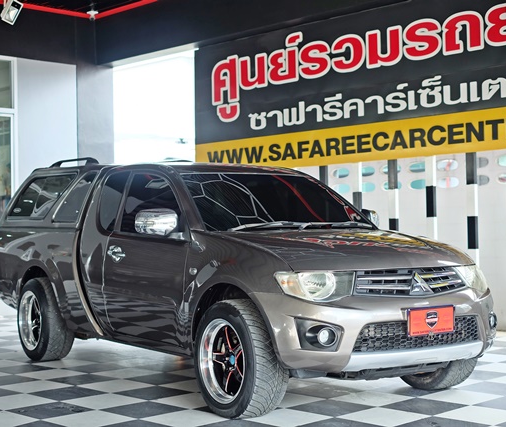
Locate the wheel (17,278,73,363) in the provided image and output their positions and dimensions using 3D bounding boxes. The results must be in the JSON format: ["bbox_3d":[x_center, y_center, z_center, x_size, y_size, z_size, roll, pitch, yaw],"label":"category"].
[{"bbox_3d":[-1.756,0.898,7.954,0.265,0.690,0.690,0,-1,-34],"label":"wheel"}]

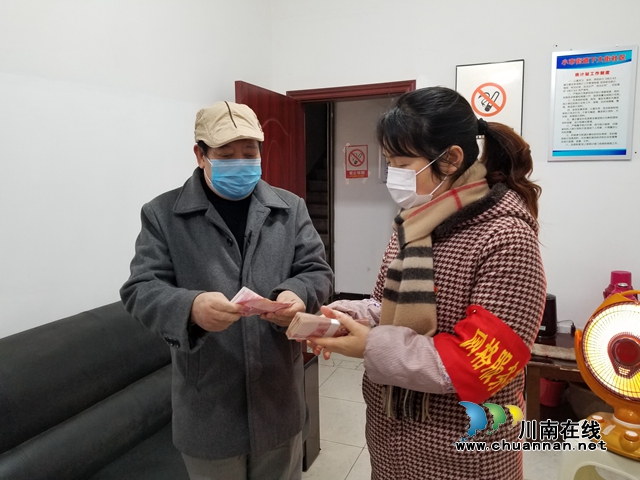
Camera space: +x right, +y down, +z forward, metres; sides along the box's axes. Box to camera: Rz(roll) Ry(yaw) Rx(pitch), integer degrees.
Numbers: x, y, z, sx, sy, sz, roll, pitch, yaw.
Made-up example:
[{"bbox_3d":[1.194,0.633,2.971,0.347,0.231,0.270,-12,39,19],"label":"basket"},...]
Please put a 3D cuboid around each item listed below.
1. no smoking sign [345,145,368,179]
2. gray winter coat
[{"bbox_3d":[0.407,-0.851,5.261,0.260,0.350,0.015,2,8,22],"label":"no smoking sign"},{"bbox_3d":[-0.247,0.207,1.390,0.600,0.810,0.400,-3,7,-20],"label":"gray winter coat"}]

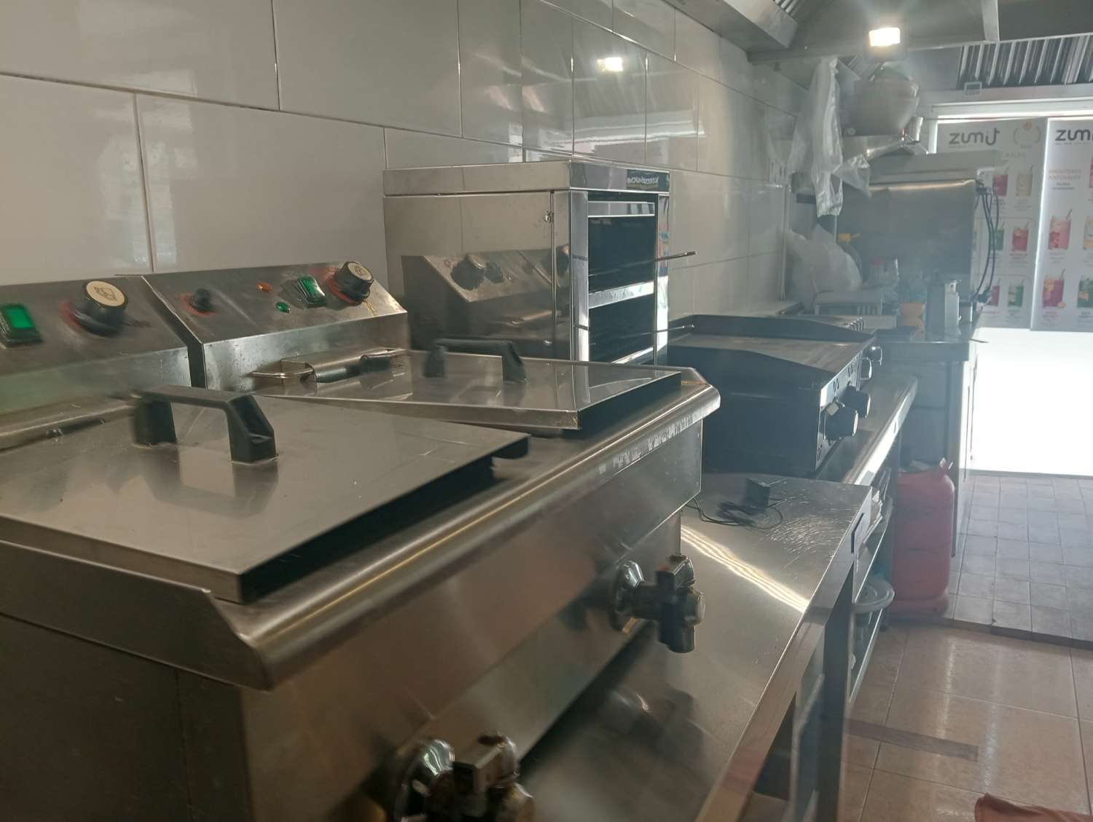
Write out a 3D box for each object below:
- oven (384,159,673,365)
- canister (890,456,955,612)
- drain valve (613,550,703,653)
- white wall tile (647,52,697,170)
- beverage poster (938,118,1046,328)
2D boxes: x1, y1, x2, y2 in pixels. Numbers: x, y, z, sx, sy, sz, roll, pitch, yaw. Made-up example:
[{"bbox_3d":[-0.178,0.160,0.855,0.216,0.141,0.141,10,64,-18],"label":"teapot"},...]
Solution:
[{"bbox_3d":[-0.008,-0.101,1.294,0.266,0.484,0.358,5,14,26],"label":"oven"},{"bbox_3d":[1.216,0.383,2.997,0.300,0.510,0.300,5,14,26],"label":"canister"},{"bbox_3d":[0.110,0.178,0.834,0.077,0.095,0.066,5,14,26],"label":"drain valve"},{"bbox_3d":[0.312,-0.735,2.205,0.010,0.252,0.396,5,14,26],"label":"white wall tile"},{"bbox_3d":[2.125,-0.900,4.306,0.477,0.989,0.010,5,14,26],"label":"beverage poster"}]

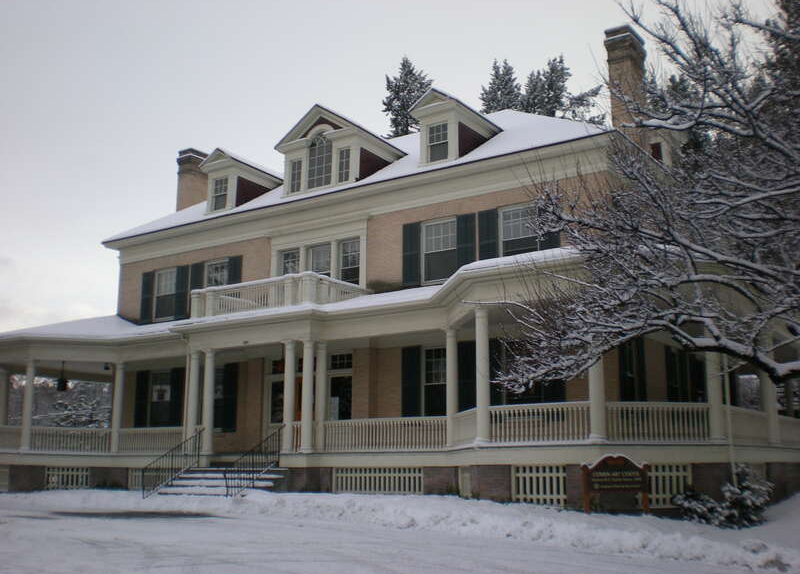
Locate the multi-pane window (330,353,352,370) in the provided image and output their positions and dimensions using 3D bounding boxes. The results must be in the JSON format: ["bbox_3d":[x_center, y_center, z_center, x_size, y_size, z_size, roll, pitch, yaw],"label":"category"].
[{"bbox_3d":[-1.683,2.162,25.527,0.833,0.490,0.127,-8,-14,33],"label":"multi-pane window"}]

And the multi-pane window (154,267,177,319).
[{"bbox_3d":[-8.261,0.240,30.720,1.150,1.800,0.120,-8,-15,33],"label":"multi-pane window"}]

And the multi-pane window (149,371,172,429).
[{"bbox_3d":[-7.708,3.696,28.193,1.071,2.094,0.150,-8,-15,33],"label":"multi-pane window"}]

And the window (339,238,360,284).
[{"bbox_3d":[-1.425,-0.574,24.842,0.743,1.650,0.150,-8,-15,33],"label":"window"}]

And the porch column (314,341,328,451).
[{"bbox_3d":[-2.078,2.903,23.191,0.360,2.800,0.360,0,-12,0],"label":"porch column"}]

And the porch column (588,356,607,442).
[{"bbox_3d":[3.833,1.576,17.144,0.360,2.800,0.360,-8,-15,33],"label":"porch column"}]

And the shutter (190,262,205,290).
[{"bbox_3d":[-6.537,0.112,28.089,0.598,1.785,0.050,-8,-15,33],"label":"shutter"}]

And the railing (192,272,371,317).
[{"bbox_3d":[-3.370,0.550,25.060,4.341,0.921,2.940,-8,-14,33],"label":"railing"}]

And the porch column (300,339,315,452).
[{"bbox_3d":[-2.368,2.755,22.348,0.343,2.842,0.343,0,-12,0],"label":"porch column"}]

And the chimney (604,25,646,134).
[{"bbox_3d":[6.263,-5.513,24.331,0.718,3.116,1.042,-8,-15,33],"label":"chimney"}]

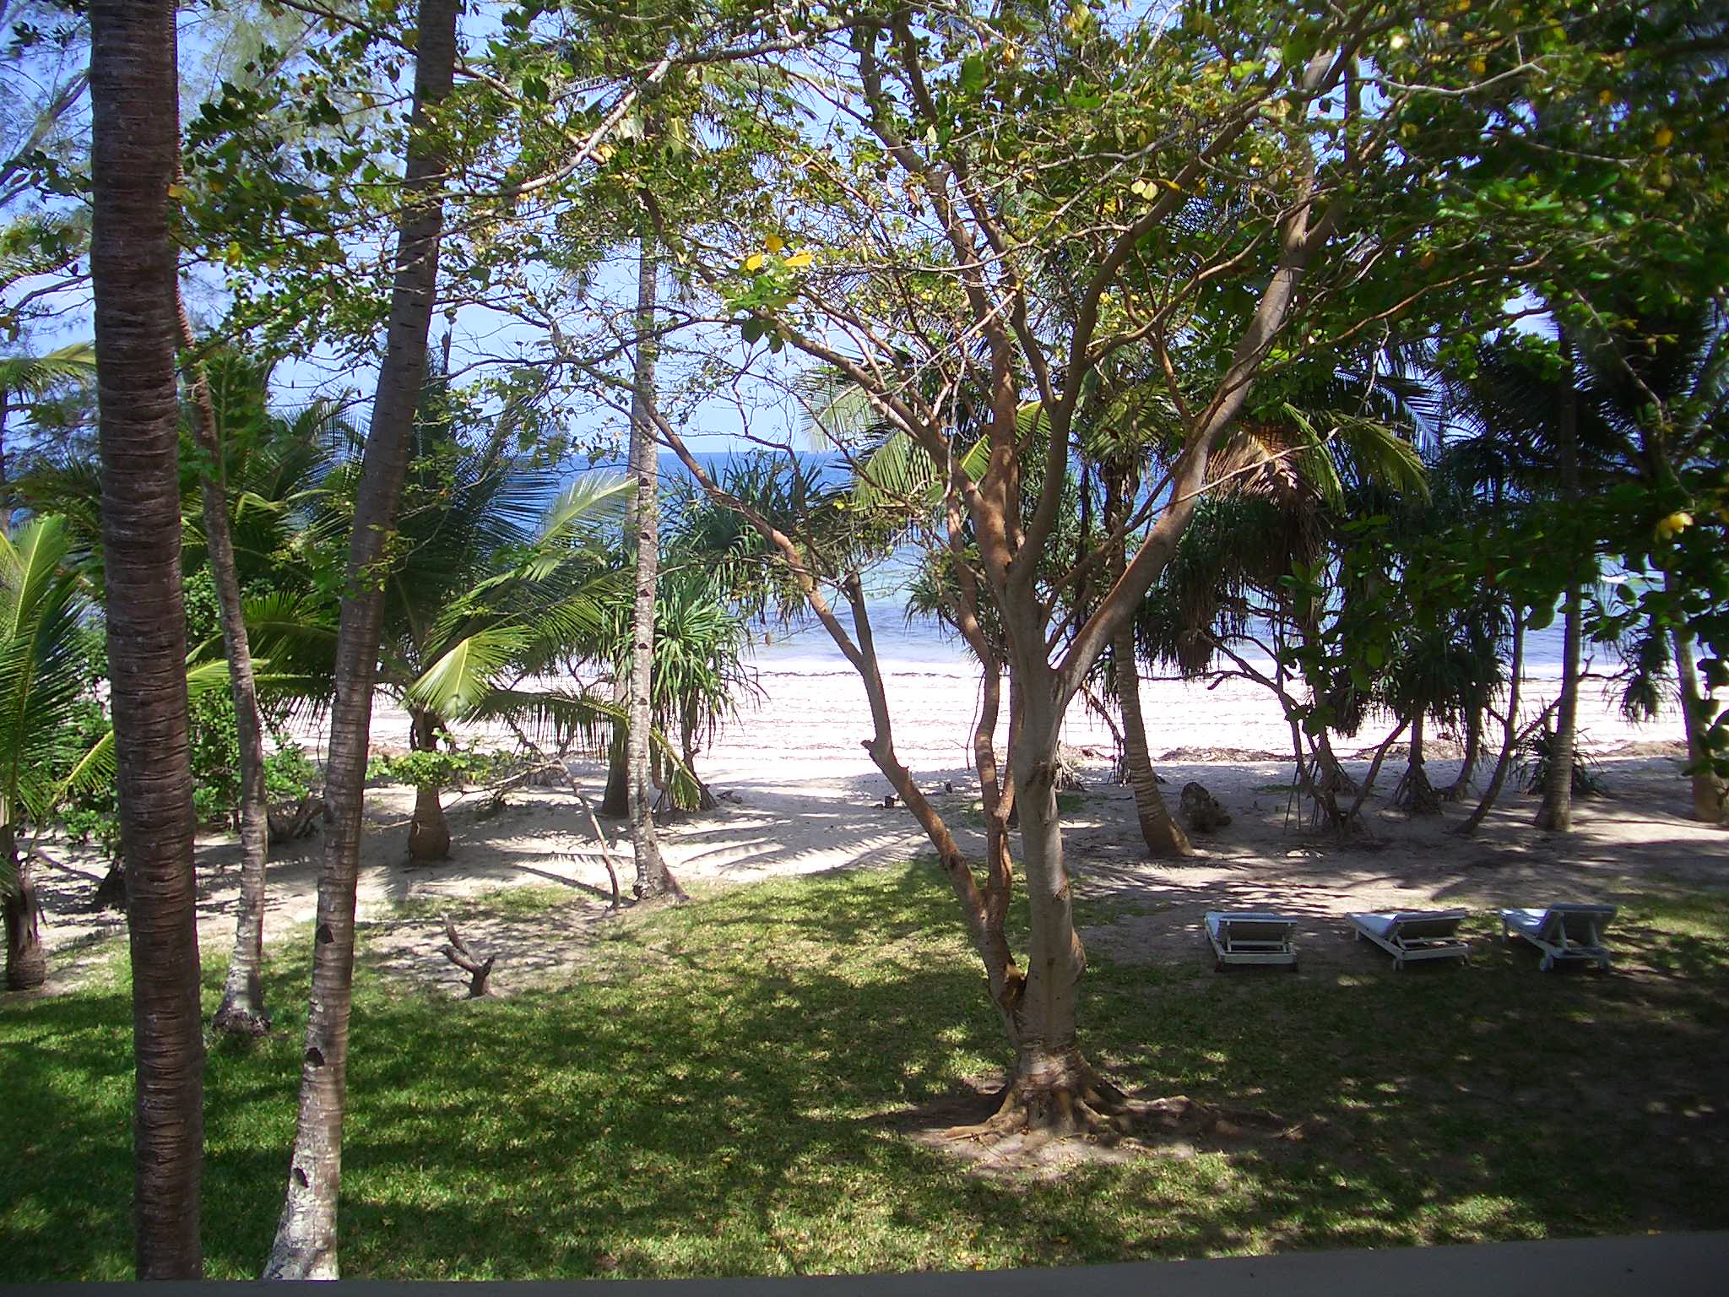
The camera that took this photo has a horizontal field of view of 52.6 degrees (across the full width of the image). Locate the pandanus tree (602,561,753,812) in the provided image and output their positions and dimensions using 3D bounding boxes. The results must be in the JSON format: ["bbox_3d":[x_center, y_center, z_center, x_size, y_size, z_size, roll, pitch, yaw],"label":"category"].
[{"bbox_3d":[-2.695,0.521,25.236,2.172,3.599,2.000,-1,7,-6],"label":"pandanus tree"}]

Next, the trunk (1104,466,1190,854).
[{"bbox_3d":[3.544,0.165,22.017,1.050,4.813,0.600,1,7,9],"label":"trunk"}]

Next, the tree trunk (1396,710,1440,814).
[{"bbox_3d":[7.997,1.601,25.247,0.614,1.442,0.600,2,7,18],"label":"tree trunk"}]

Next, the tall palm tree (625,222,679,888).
[{"bbox_3d":[-2.353,-0.887,19.345,0.564,7.328,0.450,-1,7,-7],"label":"tall palm tree"}]

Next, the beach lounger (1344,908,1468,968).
[{"bbox_3d":[5.318,2.711,17.200,0.640,0.500,1.850,0,2,0],"label":"beach lounger"}]

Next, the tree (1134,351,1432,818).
[{"bbox_3d":[5.745,-0.783,24.319,4.077,6.342,3.600,2,7,14],"label":"tree"}]

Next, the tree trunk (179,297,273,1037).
[{"bbox_3d":[-5.215,0.185,14.286,0.520,6.008,0.450,-2,7,-21],"label":"tree trunk"}]

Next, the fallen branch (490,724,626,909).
[{"bbox_3d":[-3.357,1.812,19.166,1.474,1.973,0.800,-1,7,-10],"label":"fallen branch"}]

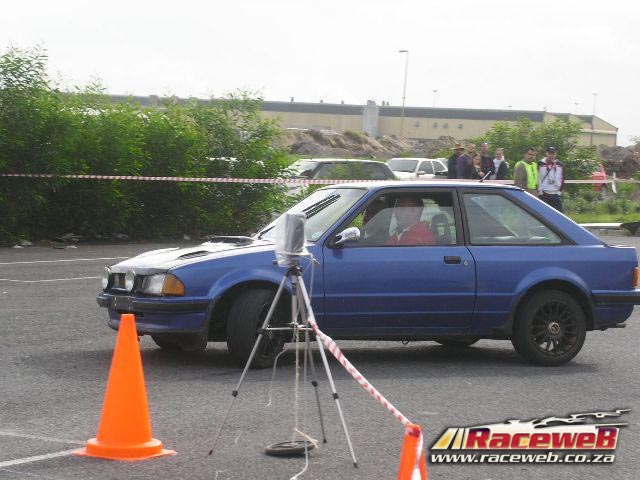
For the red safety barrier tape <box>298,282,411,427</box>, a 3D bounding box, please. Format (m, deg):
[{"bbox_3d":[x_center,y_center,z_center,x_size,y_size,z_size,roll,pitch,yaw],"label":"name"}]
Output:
[{"bbox_3d":[0.154,0.541,10.334,0.090,0.566,1.528,1,3,-21],"label":"red safety barrier tape"}]

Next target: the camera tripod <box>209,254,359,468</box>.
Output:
[{"bbox_3d":[-0.175,0.609,11.172,0.777,1.035,0.893,2,3,0],"label":"camera tripod"}]

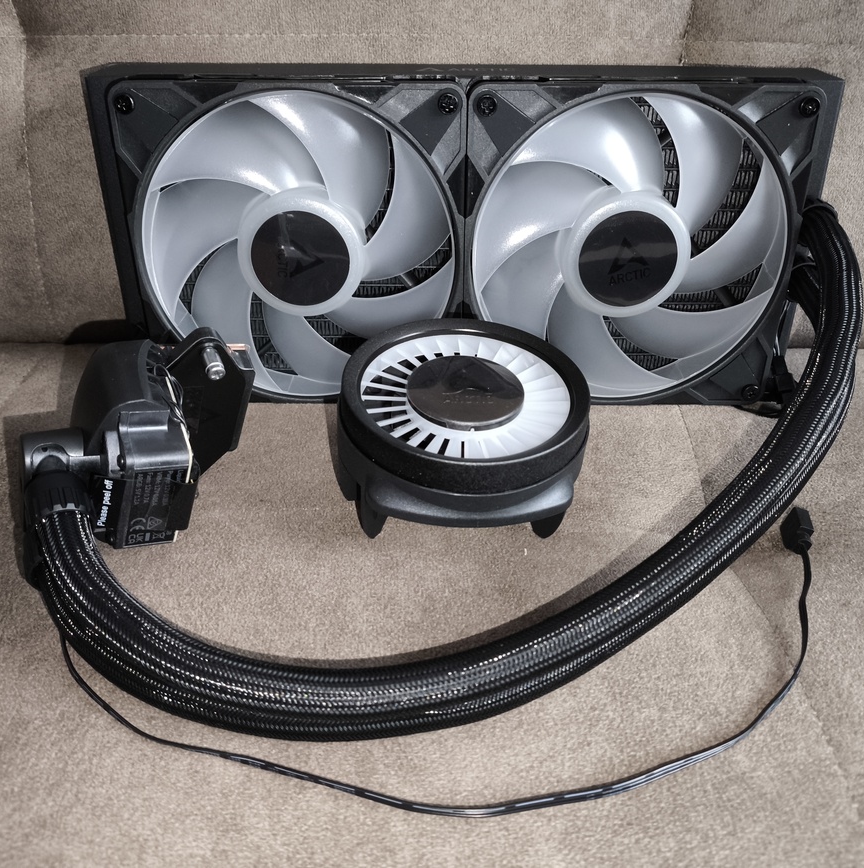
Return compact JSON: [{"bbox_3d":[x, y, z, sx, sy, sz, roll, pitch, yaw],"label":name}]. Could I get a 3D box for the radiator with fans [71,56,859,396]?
[{"bbox_3d":[0.014,-0.089,0.383,0.315,0.139,0.064,0,30,0],"label":"radiator with fans"}]

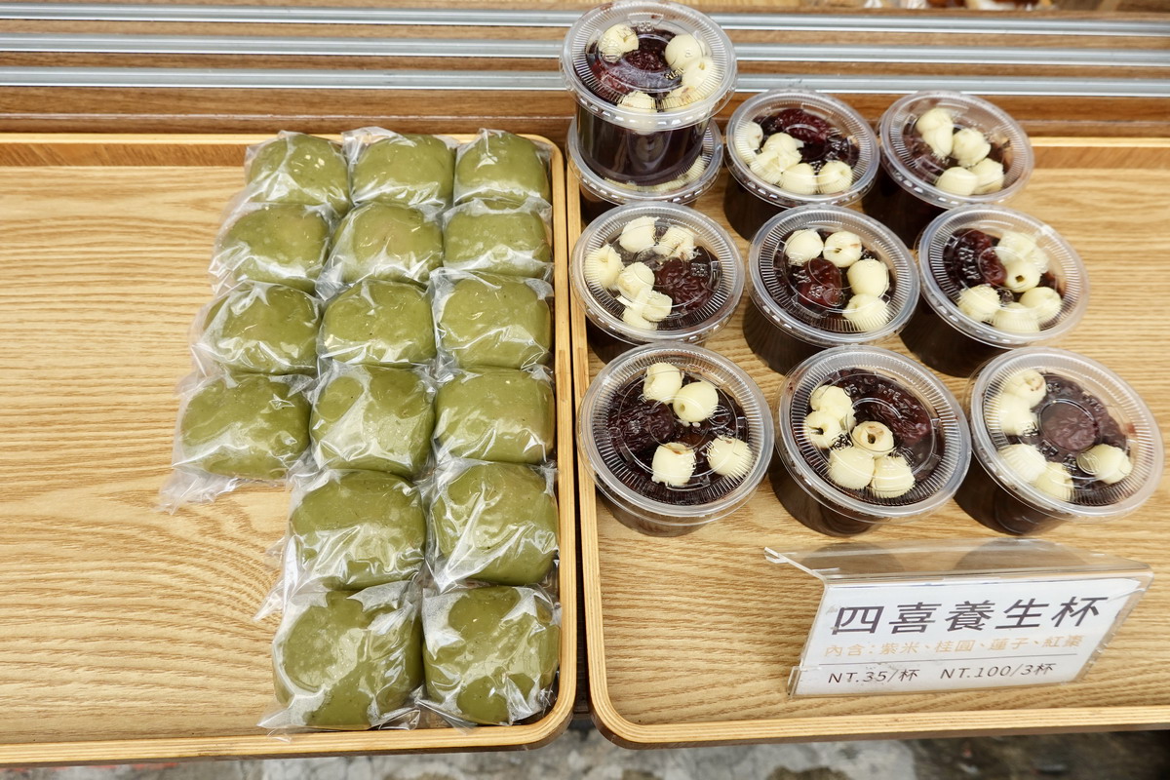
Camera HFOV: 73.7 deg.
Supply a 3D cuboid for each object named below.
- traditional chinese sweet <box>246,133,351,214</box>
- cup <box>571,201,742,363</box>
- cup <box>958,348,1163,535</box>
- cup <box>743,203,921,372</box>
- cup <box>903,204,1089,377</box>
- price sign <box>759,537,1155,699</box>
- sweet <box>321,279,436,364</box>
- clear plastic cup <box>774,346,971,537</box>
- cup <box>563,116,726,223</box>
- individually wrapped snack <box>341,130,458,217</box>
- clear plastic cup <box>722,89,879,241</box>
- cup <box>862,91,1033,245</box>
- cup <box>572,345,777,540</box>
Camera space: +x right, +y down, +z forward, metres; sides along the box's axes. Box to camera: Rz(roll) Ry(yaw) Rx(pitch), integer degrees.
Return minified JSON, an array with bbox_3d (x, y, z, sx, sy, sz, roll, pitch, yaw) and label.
[{"bbox_3d":[-0.155,-0.105,0.412,0.054,0.036,0.049,-1,62,-3],"label":"traditional chinese sweet"},{"bbox_3d":[0.034,-0.047,0.384,0.082,0.050,0.082,1,62,-2],"label":"cup"},{"bbox_3d":[0.206,0.027,0.356,0.081,0.047,0.081,1,62,-2],"label":"cup"},{"bbox_3d":[0.117,-0.046,0.388,0.082,0.050,0.082,1,62,-2],"label":"cup"},{"bbox_3d":[0.200,-0.046,0.395,0.081,0.047,0.081,1,62,-2],"label":"cup"},{"bbox_3d":[0.146,0.082,0.312,0.123,0.064,0.063,-1,62,-3],"label":"price sign"},{"bbox_3d":[-0.101,-0.024,0.372,0.054,0.036,0.049,-1,62,-3],"label":"sweet"},{"bbox_3d":[0.122,0.026,0.349,0.082,0.050,0.082,1,62,-2],"label":"clear plastic cup"},{"bbox_3d":[0.030,-0.118,0.423,0.082,0.050,0.082,1,62,-2],"label":"cup"},{"bbox_3d":[-0.100,-0.116,0.424,0.056,0.035,0.051,-1,62,-3],"label":"individually wrapped snack"},{"bbox_3d":[0.112,-0.117,0.428,0.081,0.047,0.081,1,62,-2],"label":"clear plastic cup"},{"bbox_3d":[0.196,-0.118,0.430,0.082,0.050,0.082,1,62,-2],"label":"cup"},{"bbox_3d":[0.037,0.027,0.347,0.081,0.047,0.081,1,62,-2],"label":"cup"}]

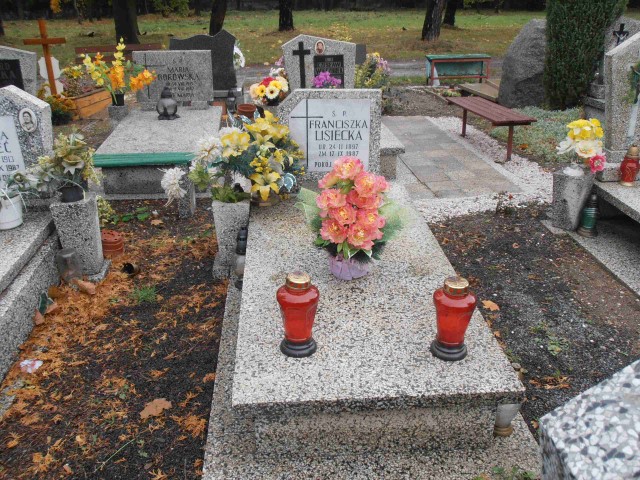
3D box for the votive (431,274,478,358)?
[{"bbox_3d":[0.418,0.241,2.140,0.135,0.251,0.135,-2,22,-3],"label":"votive"}]

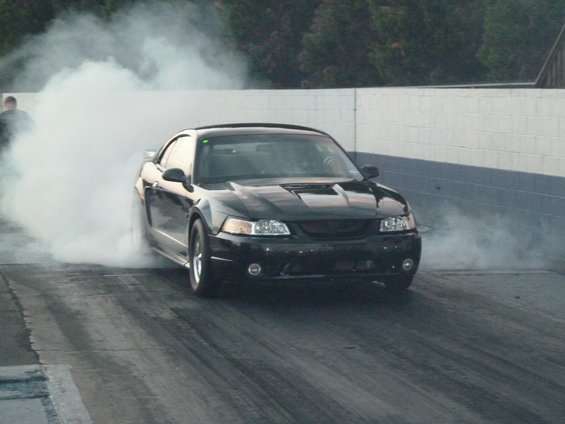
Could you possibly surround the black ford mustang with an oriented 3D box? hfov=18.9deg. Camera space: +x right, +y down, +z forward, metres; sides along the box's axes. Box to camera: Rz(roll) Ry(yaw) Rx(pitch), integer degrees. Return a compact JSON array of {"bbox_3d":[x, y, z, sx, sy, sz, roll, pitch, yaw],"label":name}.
[{"bbox_3d":[-0.190,-0.090,15.250,1.880,1.350,4.640,-1,4,-16],"label":"black ford mustang"}]

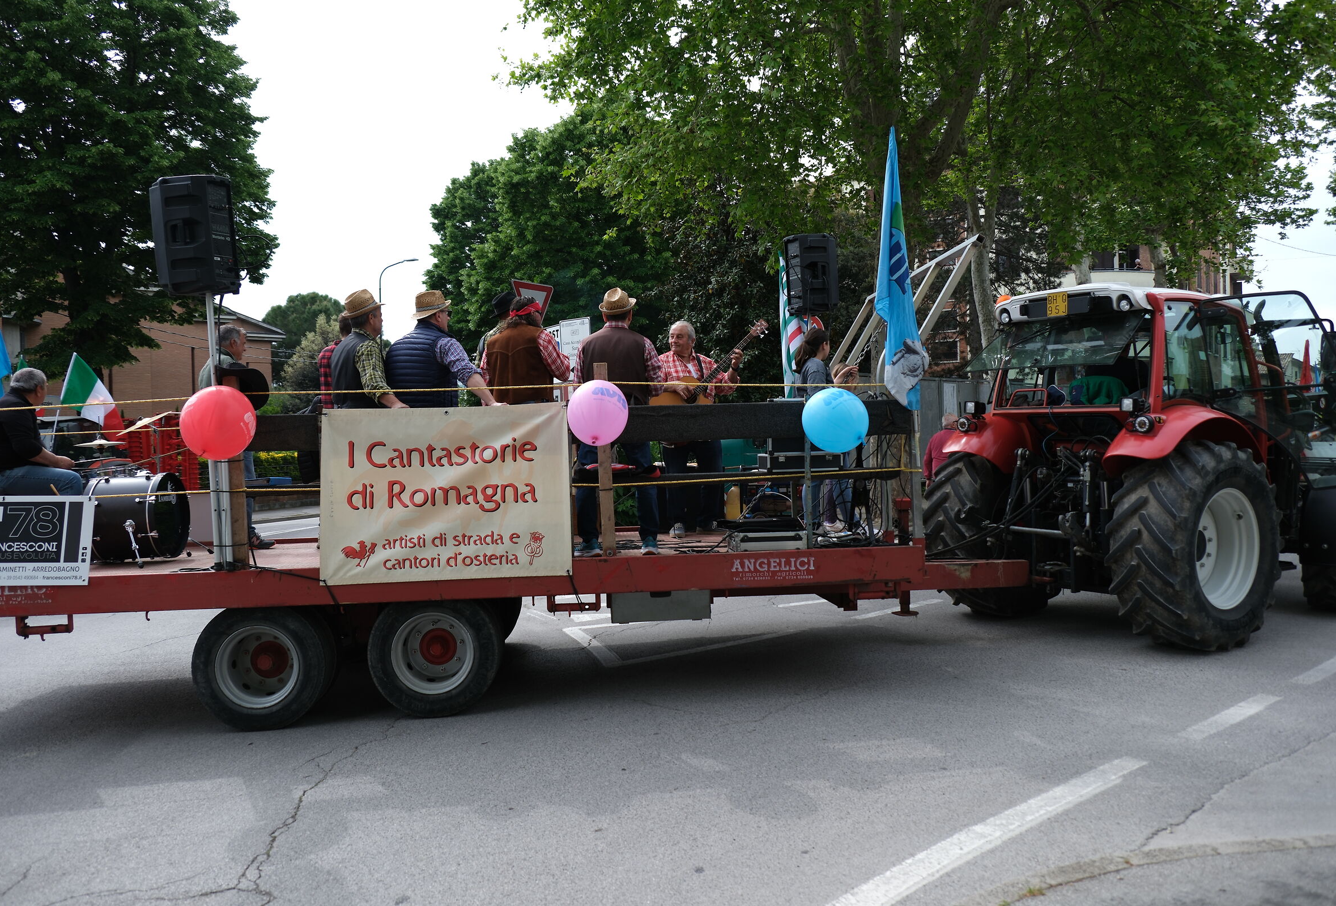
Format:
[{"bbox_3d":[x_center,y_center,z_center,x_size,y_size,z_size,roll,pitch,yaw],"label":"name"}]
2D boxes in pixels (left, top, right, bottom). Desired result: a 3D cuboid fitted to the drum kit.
[{"bbox_3d":[-3.677,0.298,7.050,0.950,0.900,0.980,-2,0,1],"label":"drum kit"}]

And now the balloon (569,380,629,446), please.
[{"bbox_3d":[-0.399,-0.230,5.800,0.347,0.374,0.347,-2,1,0],"label":"balloon"}]

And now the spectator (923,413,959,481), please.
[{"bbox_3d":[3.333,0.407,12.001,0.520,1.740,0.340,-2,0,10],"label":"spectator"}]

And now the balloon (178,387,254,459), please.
[{"bbox_3d":[-2.506,-0.169,5.680,0.400,0.410,0.400,-2,1,0],"label":"balloon"}]

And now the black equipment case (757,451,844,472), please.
[{"bbox_3d":[0.838,0.057,6.480,0.465,0.127,0.360,-2,0,-6],"label":"black equipment case"}]

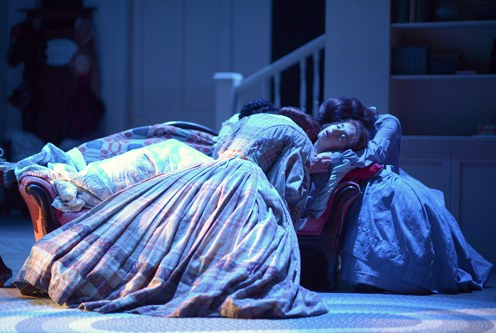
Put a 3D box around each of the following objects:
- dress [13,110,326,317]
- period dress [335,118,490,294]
[{"bbox_3d":[-0.232,0.159,5.409,1.600,0.840,1.150,1,2,0],"label":"dress"},{"bbox_3d":[0.818,0.163,5.929,0.760,0.820,0.740,1,2,6],"label":"period dress"}]

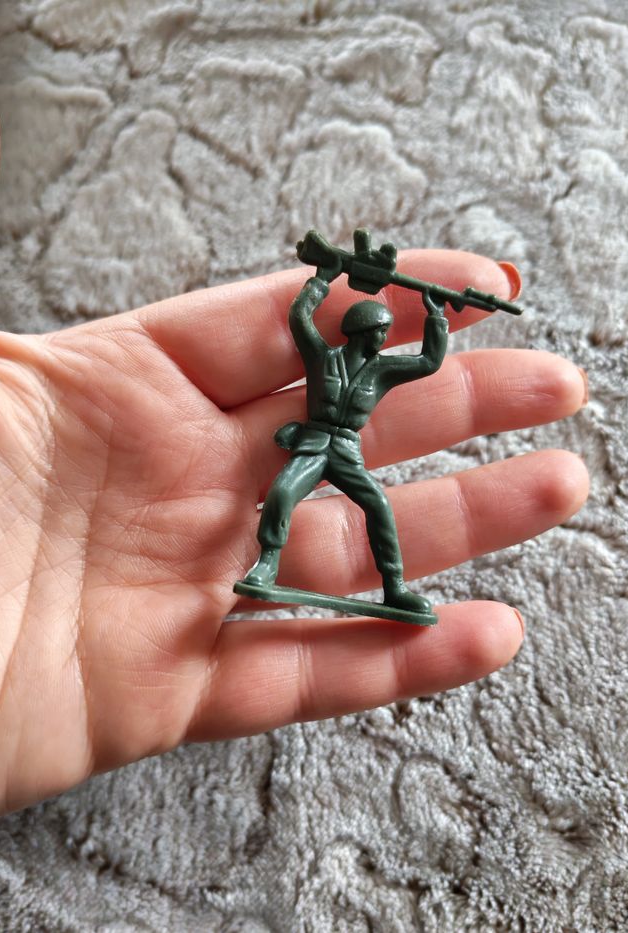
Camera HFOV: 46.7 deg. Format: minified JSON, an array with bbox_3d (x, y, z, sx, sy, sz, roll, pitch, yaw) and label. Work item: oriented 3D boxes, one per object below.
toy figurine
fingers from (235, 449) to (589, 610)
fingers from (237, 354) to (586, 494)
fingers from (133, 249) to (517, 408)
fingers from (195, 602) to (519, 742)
[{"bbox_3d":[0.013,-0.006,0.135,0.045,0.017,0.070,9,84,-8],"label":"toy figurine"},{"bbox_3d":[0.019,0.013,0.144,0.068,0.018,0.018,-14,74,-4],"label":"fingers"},{"bbox_3d":[0.019,-0.009,0.147,0.070,0.018,0.018,-13,74,-4],"label":"fingers"},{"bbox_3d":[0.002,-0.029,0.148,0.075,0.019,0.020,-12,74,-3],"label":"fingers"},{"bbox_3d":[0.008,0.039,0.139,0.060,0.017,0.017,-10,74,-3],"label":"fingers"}]

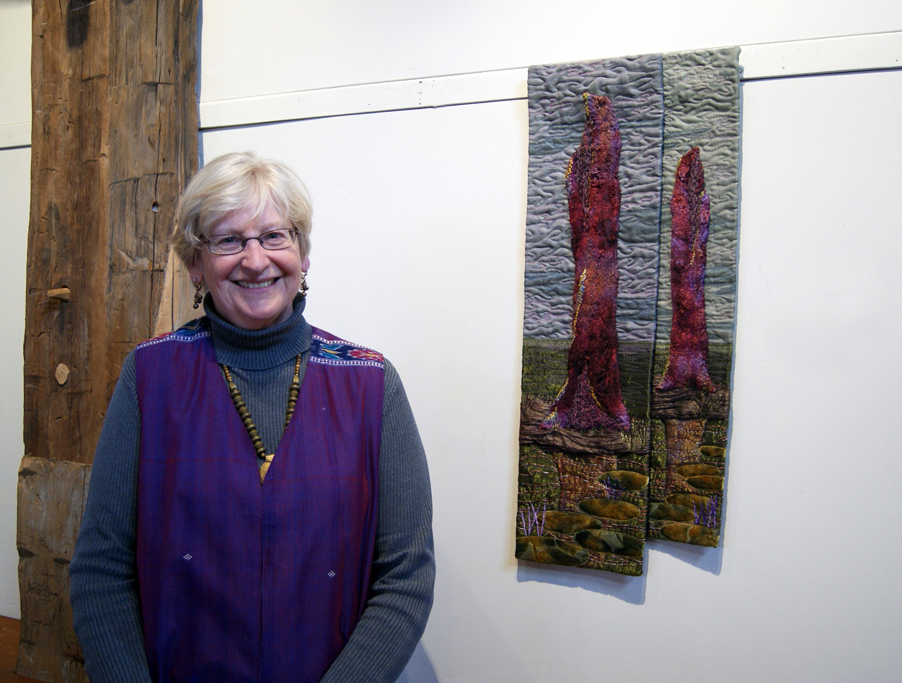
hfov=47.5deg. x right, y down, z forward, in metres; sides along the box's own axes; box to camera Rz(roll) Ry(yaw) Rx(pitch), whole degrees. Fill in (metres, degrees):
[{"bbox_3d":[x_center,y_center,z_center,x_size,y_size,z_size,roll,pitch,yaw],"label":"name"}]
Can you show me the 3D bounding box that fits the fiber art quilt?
[{"bbox_3d":[0.261,-0.040,1.540,0.324,0.769,0.035,2,0,28],"label":"fiber art quilt"}]

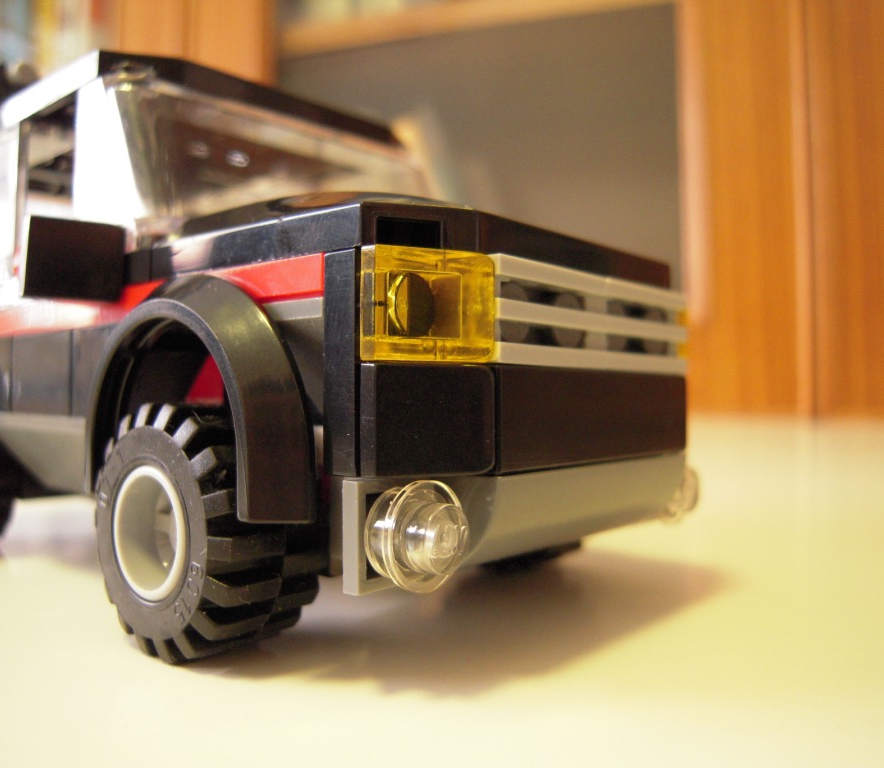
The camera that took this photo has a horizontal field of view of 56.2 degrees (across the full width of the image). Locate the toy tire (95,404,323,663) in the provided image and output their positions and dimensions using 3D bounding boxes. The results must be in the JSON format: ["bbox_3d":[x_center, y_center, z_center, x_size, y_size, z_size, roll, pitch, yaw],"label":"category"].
[{"bbox_3d":[-0.020,0.012,0.071,0.021,0.021,0.012,-1,-2,41],"label":"toy tire"}]

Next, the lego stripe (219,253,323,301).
[{"bbox_3d":[-0.013,-0.008,0.067,0.014,0.003,0.004,-1,-2,41],"label":"lego stripe"}]

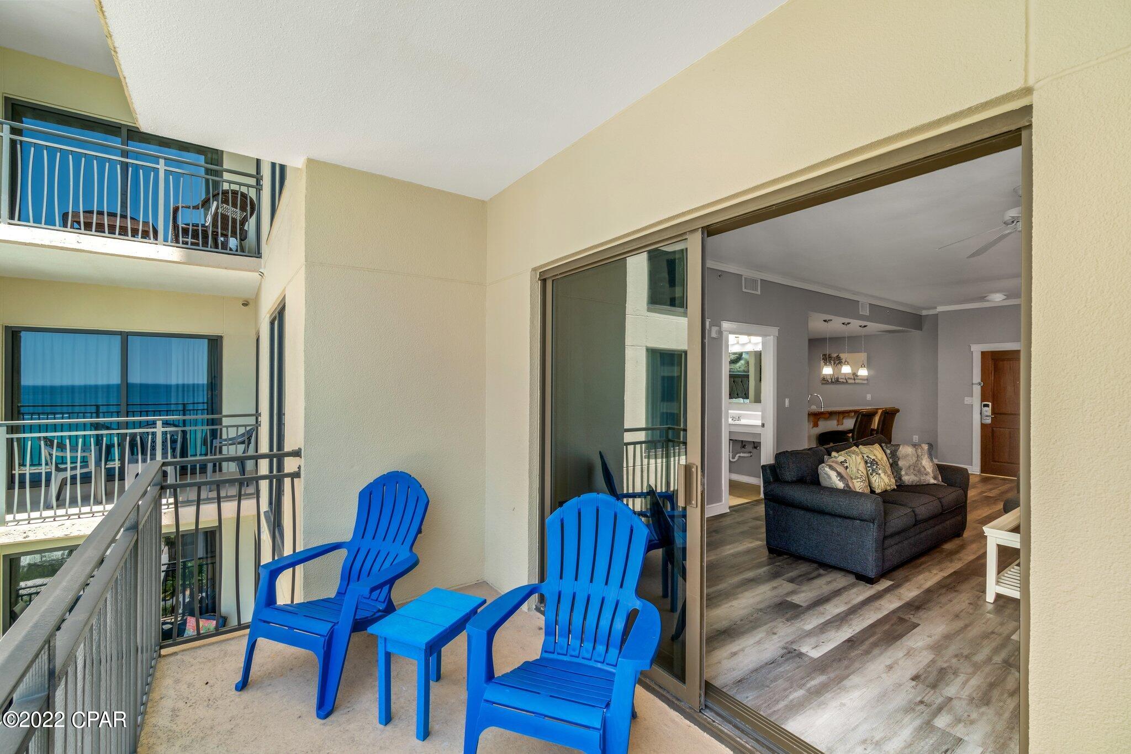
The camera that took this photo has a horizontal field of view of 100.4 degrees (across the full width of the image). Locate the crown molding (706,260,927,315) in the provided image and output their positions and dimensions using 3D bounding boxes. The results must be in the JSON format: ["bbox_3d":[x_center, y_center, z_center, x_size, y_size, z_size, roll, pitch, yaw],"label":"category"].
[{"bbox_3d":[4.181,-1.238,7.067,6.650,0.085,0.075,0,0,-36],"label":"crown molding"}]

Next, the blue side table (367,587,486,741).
[{"bbox_3d":[-0.639,1.334,2.229,0.317,0.434,0.452,0,0,24],"label":"blue side table"}]

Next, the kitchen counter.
[{"bbox_3d":[4.379,0.644,7.542,2.850,0.280,0.430,0,0,-36],"label":"kitchen counter"}]

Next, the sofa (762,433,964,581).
[{"bbox_3d":[2.893,1.106,4.446,2.140,0.900,0.950,0,0,-36],"label":"sofa"}]

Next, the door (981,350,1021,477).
[{"bbox_3d":[7.073,0.571,7.366,0.050,2.030,0.910,0,0,-36],"label":"door"}]

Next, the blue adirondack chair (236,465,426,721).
[{"bbox_3d":[-1.214,1.075,2.623,0.755,0.950,0.890,0,0,19],"label":"blue adirondack chair"}]

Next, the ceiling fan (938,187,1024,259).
[{"bbox_3d":[3.176,-1.093,3.238,1.100,0.380,1.100,0,0,-36],"label":"ceiling fan"}]

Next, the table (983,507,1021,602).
[{"bbox_3d":[3.550,1.307,3.372,1.200,0.495,0.600,0,0,-36],"label":"table"}]

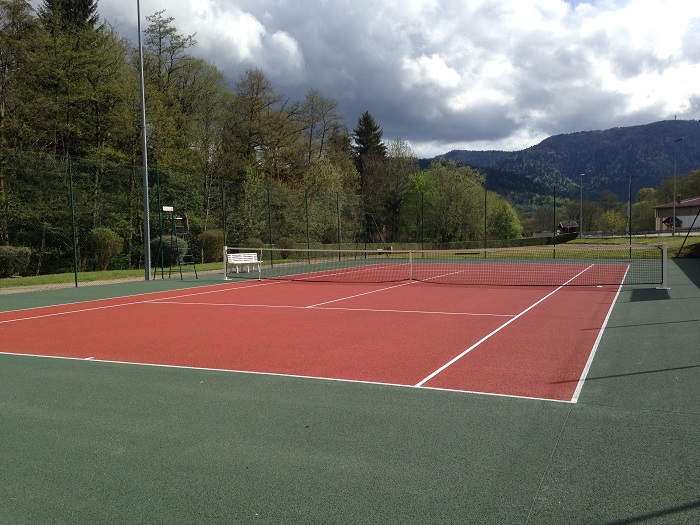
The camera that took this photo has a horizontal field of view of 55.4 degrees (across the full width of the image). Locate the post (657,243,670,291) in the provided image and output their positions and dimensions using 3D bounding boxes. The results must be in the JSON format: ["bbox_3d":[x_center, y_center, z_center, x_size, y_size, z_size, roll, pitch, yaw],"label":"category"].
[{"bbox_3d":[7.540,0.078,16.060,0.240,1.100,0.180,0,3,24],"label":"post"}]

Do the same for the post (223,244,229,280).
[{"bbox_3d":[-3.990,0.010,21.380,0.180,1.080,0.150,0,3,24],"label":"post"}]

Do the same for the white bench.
[{"bbox_3d":[-3.930,0.012,25.100,0.470,0.730,1.470,2,4,42],"label":"white bench"}]

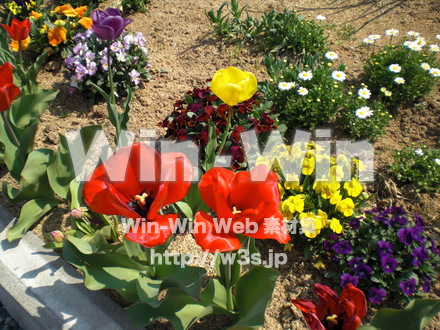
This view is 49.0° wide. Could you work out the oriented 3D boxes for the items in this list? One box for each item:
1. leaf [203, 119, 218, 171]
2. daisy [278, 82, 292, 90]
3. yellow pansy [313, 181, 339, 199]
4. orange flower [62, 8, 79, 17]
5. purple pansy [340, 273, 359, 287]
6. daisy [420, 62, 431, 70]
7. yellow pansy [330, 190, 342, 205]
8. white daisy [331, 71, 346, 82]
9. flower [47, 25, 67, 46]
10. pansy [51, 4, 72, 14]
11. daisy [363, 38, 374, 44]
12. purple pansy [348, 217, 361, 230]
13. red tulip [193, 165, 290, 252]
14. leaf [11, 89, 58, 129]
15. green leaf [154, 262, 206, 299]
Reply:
[{"bbox_3d":[-0.017,-0.037,0.910,0.029,0.120,0.025,0,42,0],"label":"leaf"},{"bbox_3d":[0.144,-0.172,1.060,0.031,0.011,0.031,6,44,7],"label":"daisy"},{"bbox_3d":[0.174,0.040,0.790,0.043,0.029,0.022,0,17,0],"label":"yellow pansy"},{"bbox_3d":[-0.380,-0.387,1.230,0.040,0.018,0.034,0,42,0],"label":"orange flower"},{"bbox_3d":[0.206,0.186,0.770,0.027,0.012,0.028,11,85,11],"label":"purple pansy"},{"bbox_3d":[0.486,-0.232,1.140,0.025,0.010,0.025,-7,60,-7],"label":"daisy"},{"bbox_3d":[0.215,0.060,0.890,0.026,0.028,0.013,-22,14,-21],"label":"yellow pansy"},{"bbox_3d":[0.251,-0.187,1.020,0.031,0.010,0.031,0,55,0],"label":"white daisy"},{"bbox_3d":[-0.439,-0.347,1.300,0.050,0.054,0.016,-4,23,-5],"label":"flower"},{"bbox_3d":[-0.410,-0.403,1.250,0.050,0.022,0.040,0,42,0],"label":"pansy"},{"bbox_3d":[0.363,-0.302,1.180,0.028,0.010,0.028,0,46,0],"label":"daisy"},{"bbox_3d":[0.210,0.091,0.750,0.021,0.021,0.011,10,13,11],"label":"purple pansy"},{"bbox_3d":[0.024,0.054,0.610,0.118,0.080,0.100,0,42,0],"label":"red tulip"},{"bbox_3d":[-0.369,-0.110,0.960,0.095,0.075,0.055,-14,46,-14],"label":"leaf"},{"bbox_3d":[-0.057,0.172,0.720,0.075,0.045,0.050,0,42,0],"label":"green leaf"}]

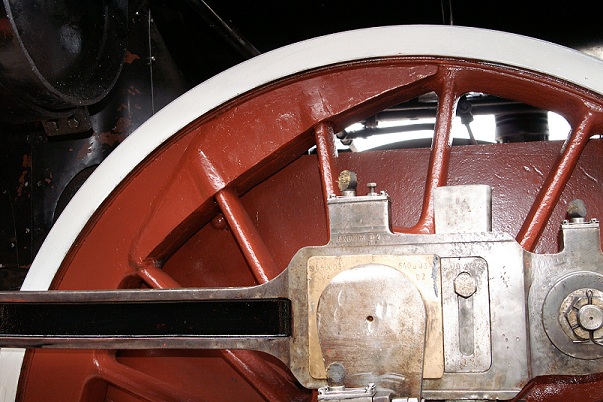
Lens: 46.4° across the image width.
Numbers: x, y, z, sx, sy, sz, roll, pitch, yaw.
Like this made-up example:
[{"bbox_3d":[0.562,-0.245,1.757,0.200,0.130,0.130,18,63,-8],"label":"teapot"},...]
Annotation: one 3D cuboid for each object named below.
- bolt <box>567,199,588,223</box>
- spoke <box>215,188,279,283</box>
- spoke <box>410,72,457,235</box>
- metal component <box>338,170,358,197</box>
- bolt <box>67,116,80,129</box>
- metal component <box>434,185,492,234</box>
[{"bbox_3d":[0.485,0.017,1.237,0.034,0.041,0.032,-3,-5,27],"label":"bolt"},{"bbox_3d":[-0.116,0.078,1.503,0.038,0.247,0.055,-32,-17,8],"label":"spoke"},{"bbox_3d":[0.279,-0.102,1.421,0.047,0.337,0.056,8,-12,12],"label":"spoke"},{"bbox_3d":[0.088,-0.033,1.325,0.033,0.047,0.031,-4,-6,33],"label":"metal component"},{"bbox_3d":[-0.586,-0.202,1.810,0.031,0.031,0.022,-1,-5,0],"label":"bolt"},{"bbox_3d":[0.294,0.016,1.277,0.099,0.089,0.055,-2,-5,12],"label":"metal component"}]

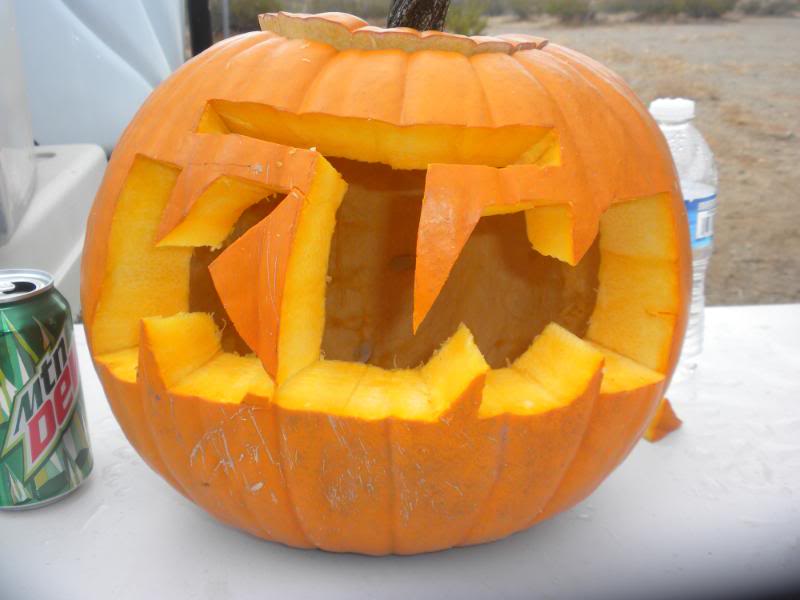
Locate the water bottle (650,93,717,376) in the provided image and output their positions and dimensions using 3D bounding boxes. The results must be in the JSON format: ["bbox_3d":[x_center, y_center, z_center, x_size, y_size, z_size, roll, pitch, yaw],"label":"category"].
[{"bbox_3d":[0.194,-0.048,0.627,0.065,0.197,0.065,2,19,10],"label":"water bottle"}]

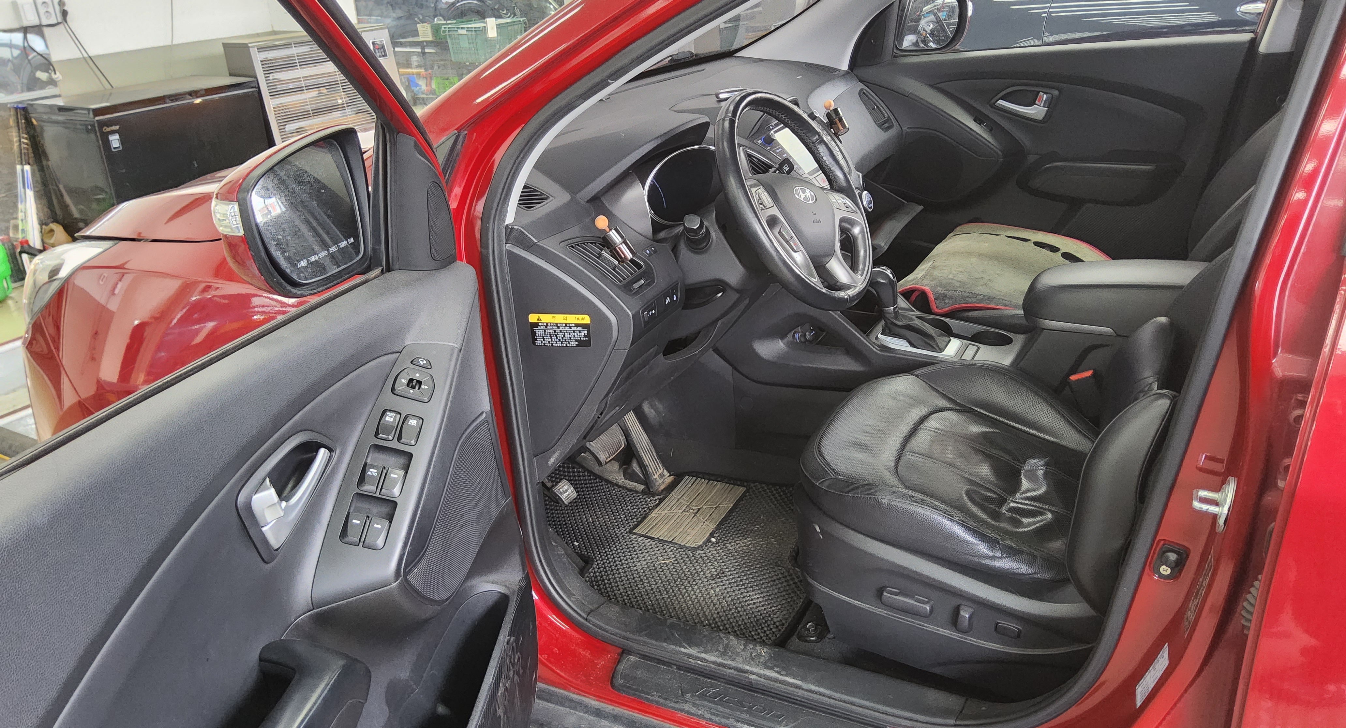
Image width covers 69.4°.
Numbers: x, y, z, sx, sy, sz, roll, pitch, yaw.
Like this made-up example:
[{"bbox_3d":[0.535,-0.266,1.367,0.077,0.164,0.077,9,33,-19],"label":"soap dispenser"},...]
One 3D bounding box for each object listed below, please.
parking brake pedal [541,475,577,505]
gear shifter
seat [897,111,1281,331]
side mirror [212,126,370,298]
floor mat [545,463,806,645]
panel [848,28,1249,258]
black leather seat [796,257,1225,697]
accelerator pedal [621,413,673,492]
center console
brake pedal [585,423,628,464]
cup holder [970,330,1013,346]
[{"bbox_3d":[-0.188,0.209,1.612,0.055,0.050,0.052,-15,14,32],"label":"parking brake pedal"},{"bbox_3d":[0.435,-0.106,1.790,0.145,0.145,0.078,8,27,27],"label":"gear shifter"},{"bbox_3d":[0.940,-0.363,1.937,0.840,1.080,0.530,8,25,30],"label":"seat"},{"bbox_3d":[-0.422,-0.170,1.080,0.095,0.170,0.180,8,25,30],"label":"side mirror"},{"bbox_3d":[0.064,0.312,1.857,0.520,0.070,0.460,8,25,30],"label":"floor mat"},{"bbox_3d":[0.827,-0.488,2.336,0.880,0.580,0.120,8,27,27],"label":"panel"},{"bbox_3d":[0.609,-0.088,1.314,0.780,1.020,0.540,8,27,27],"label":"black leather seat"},{"bbox_3d":[-0.062,0.179,2.020,0.045,0.185,0.055,-19,9,37],"label":"accelerator pedal"},{"bbox_3d":[0.796,-0.047,1.701,0.360,0.260,0.190,8,25,30],"label":"center console"},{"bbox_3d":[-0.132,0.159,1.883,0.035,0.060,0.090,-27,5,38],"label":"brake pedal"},{"bbox_3d":[0.591,-0.018,1.812,0.080,0.065,0.080,8,27,27],"label":"cup holder"}]

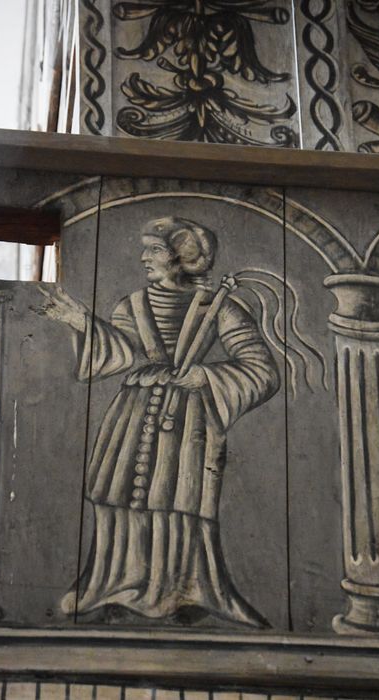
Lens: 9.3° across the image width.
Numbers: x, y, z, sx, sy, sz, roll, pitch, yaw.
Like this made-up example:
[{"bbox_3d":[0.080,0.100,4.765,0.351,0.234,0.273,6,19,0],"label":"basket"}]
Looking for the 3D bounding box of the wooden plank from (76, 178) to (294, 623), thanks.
[{"bbox_3d":[-0.007,0.080,4.023,0.347,0.880,0.035,3,-31,-6],"label":"wooden plank"}]

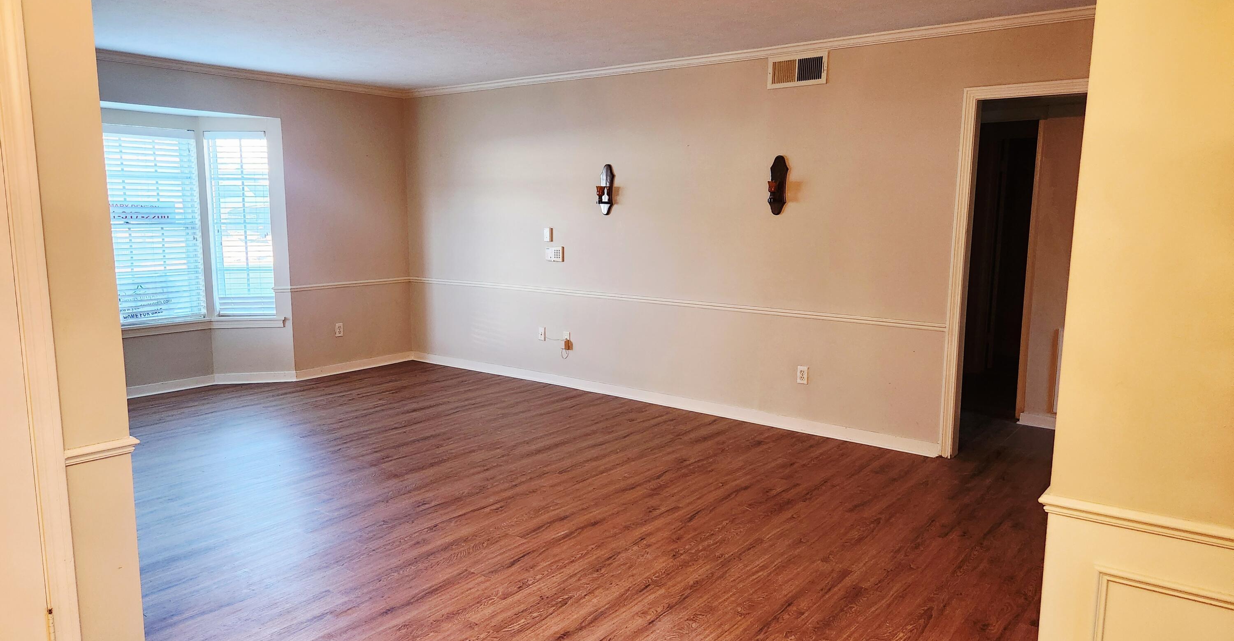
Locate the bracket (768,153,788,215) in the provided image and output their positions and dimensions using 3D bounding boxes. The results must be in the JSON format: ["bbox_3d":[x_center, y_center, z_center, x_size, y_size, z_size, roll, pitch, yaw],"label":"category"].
[{"bbox_3d":[1.008,-0.858,5.191,0.120,0.376,0.110,7,10,37],"label":"bracket"}]

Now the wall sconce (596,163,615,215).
[{"bbox_3d":[-0.090,-0.960,6.027,0.120,0.365,0.110,7,10,37],"label":"wall sconce"}]

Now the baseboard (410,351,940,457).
[{"bbox_3d":[0.003,0.542,6.228,4.765,0.094,0.022,7,10,37],"label":"baseboard"}]

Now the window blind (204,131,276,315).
[{"bbox_3d":[-2.971,-0.753,6.493,0.442,1.453,0.055,-1,9,-11],"label":"window blind"}]

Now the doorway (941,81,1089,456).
[{"bbox_3d":[2.304,-0.198,4.425,0.910,2.101,0.145,7,10,37],"label":"doorway"}]

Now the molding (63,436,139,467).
[{"bbox_3d":[-1.458,0.371,2.327,0.020,0.048,0.183,7,10,37],"label":"molding"}]

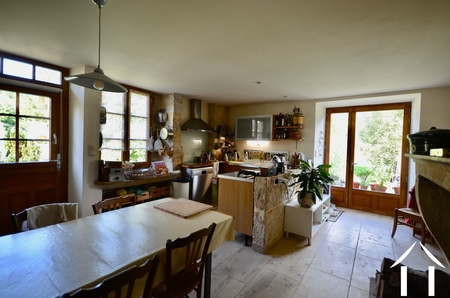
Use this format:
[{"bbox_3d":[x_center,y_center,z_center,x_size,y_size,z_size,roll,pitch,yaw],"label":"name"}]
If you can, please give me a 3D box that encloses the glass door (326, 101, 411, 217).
[{"bbox_3d":[3.038,0.206,4.412,1.520,2.320,0.100,2,2,37],"label":"glass door"}]

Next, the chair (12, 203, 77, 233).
[{"bbox_3d":[-1.261,0.899,1.483,0.460,0.840,0.430,3,2,40],"label":"chair"}]

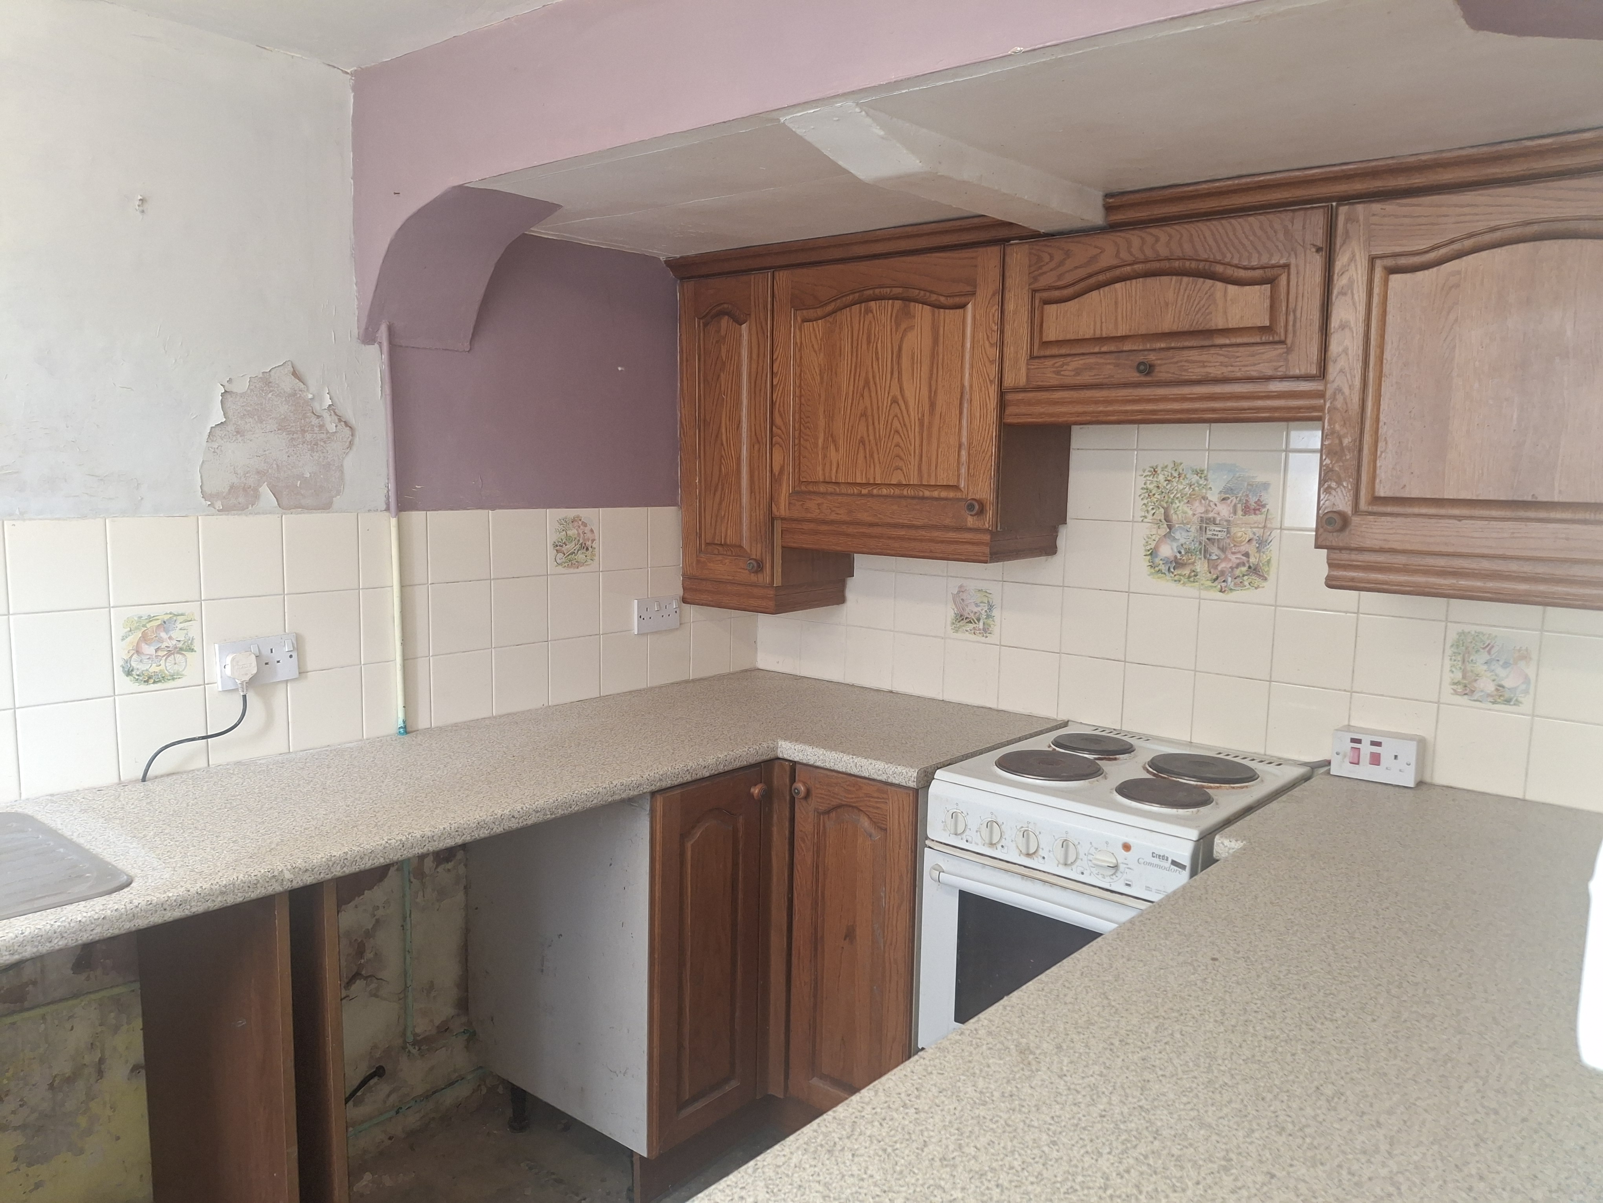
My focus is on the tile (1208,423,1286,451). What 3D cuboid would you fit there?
[{"bbox_3d":[0.878,-0.371,2.272,0.149,0.149,0.009,7,9,39],"label":"tile"}]

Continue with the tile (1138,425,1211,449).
[{"bbox_3d":[0.762,-0.385,2.366,0.149,0.149,0.009,7,9,39],"label":"tile"}]

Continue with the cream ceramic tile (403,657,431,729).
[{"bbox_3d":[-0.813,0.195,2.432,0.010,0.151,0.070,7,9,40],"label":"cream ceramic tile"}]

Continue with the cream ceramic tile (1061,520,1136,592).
[{"bbox_3d":[0.639,-0.099,2.482,0.150,0.150,0.008,7,9,40],"label":"cream ceramic tile"}]

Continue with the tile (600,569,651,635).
[{"bbox_3d":[-0.429,0.000,2.800,0.008,0.150,0.150,7,9,40],"label":"tile"}]

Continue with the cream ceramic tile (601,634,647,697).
[{"bbox_3d":[-0.434,0.151,2.817,0.008,0.150,0.150,7,9,40],"label":"cream ceramic tile"}]

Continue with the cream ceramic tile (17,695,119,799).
[{"bbox_3d":[-1.212,0.241,1.911,0.010,0.150,0.150,7,9,40],"label":"cream ceramic tile"}]

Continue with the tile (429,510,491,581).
[{"bbox_3d":[-0.735,-0.117,2.479,0.010,0.151,0.151,7,9,40],"label":"tile"}]

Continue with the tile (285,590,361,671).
[{"bbox_3d":[-0.920,0.057,2.233,0.010,0.150,0.150,7,9,40],"label":"tile"}]

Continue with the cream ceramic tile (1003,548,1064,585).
[{"bbox_3d":[0.523,-0.115,2.579,0.150,0.150,0.008,7,9,40],"label":"cream ceramic tile"}]

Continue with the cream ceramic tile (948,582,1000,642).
[{"bbox_3d":[0.415,0.022,2.748,0.150,0.150,0.007,7,9,39],"label":"cream ceramic tile"}]

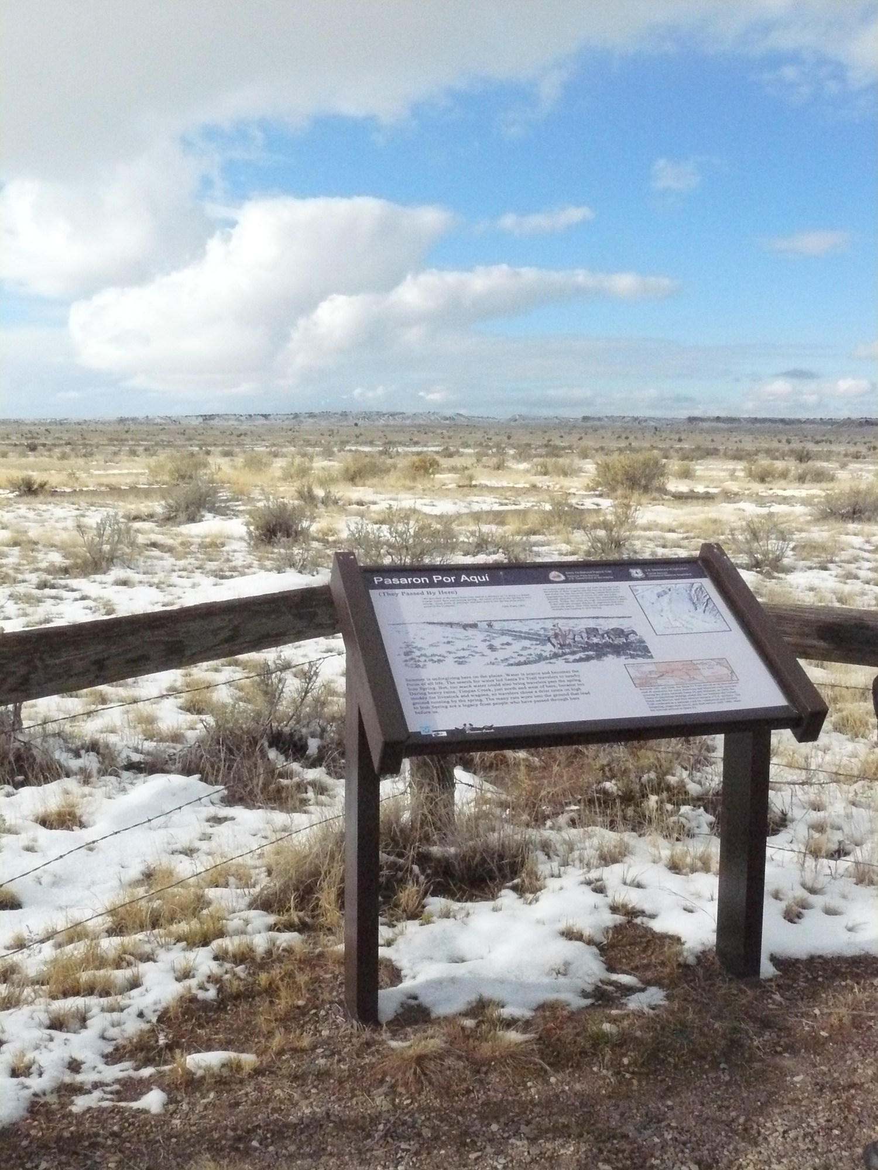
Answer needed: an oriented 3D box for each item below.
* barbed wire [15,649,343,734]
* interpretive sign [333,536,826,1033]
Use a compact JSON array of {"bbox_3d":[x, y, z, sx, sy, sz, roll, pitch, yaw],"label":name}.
[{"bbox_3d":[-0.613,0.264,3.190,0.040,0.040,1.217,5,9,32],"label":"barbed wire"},{"bbox_3d":[0.305,0.467,2.904,1.025,1.069,0.589,-2,8,-15],"label":"interpretive sign"}]

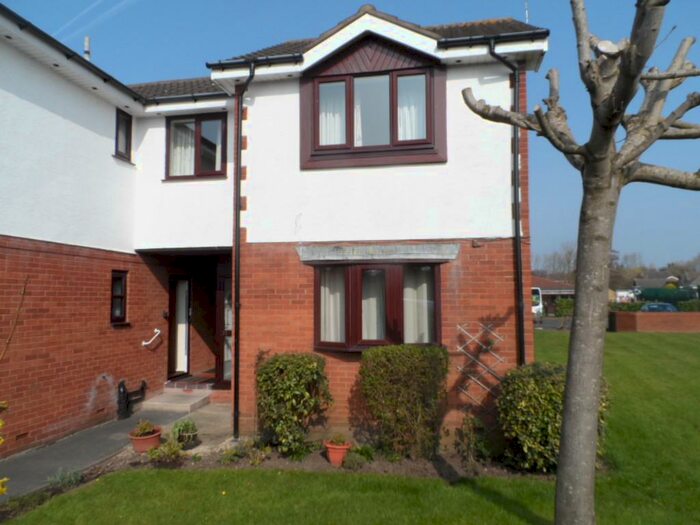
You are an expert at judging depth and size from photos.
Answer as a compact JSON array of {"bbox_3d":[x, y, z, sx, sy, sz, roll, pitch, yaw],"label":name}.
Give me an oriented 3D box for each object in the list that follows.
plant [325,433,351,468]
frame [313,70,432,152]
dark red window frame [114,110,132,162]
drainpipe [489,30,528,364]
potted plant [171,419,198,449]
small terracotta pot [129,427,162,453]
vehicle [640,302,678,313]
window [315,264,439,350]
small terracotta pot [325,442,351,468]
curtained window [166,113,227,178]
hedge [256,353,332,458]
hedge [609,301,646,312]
[{"bbox_3d":[-0.132,2.164,5.614,0.310,0.390,0.310,0,-4,0],"label":"plant"},{"bbox_3d":[0.312,-2.112,6.801,1.715,1.120,0.110,-1,-4,10],"label":"frame"},{"bbox_3d":[-3.850,-2.144,8.226,0.100,0.820,0.440,-1,-4,10],"label":"dark red window frame"},{"bbox_3d":[2.033,-0.251,6.179,0.400,5.300,0.340,-1,-4,10],"label":"drainpipe"},{"bbox_3d":[-2.177,2.264,6.484,0.350,0.370,0.340,-1,-4,10],"label":"potted plant"},{"bbox_3d":[-2.613,2.287,6.236,0.400,0.210,0.400,0,-4,0],"label":"small terracotta pot"},{"bbox_3d":[25.345,4.111,40.000,4.200,1.480,1.780,-1,-4,12],"label":"vehicle"},{"bbox_3d":[0.335,0.611,6.521,1.740,1.170,0.260,-1,-4,10],"label":"window"},{"bbox_3d":[-0.132,2.228,5.609,0.300,0.260,0.300,0,-4,0],"label":"small terracotta pot"},{"bbox_3d":[-2.644,-1.996,8.337,1.180,1.150,0.100,-1,-4,12],"label":"curtained window"},{"bbox_3d":[-0.687,1.814,6.299,0.940,1.200,0.620,-1,-4,12],"label":"hedge"},{"bbox_3d":[25.160,4.423,44.000,3.800,1.450,1.200,-1,-4,12],"label":"hedge"}]

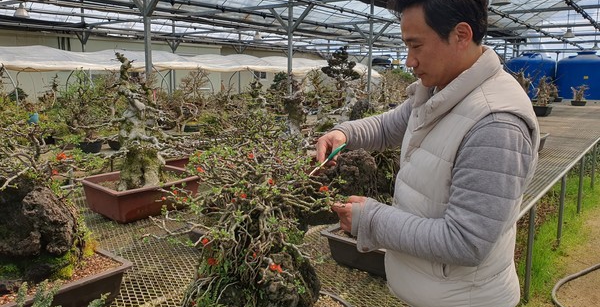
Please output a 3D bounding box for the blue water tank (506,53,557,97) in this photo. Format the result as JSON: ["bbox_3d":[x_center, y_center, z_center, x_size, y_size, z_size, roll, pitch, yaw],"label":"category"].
[{"bbox_3d":[10.531,-3.205,20.521,2.000,2.600,2.000,6,11,30],"label":"blue water tank"}]

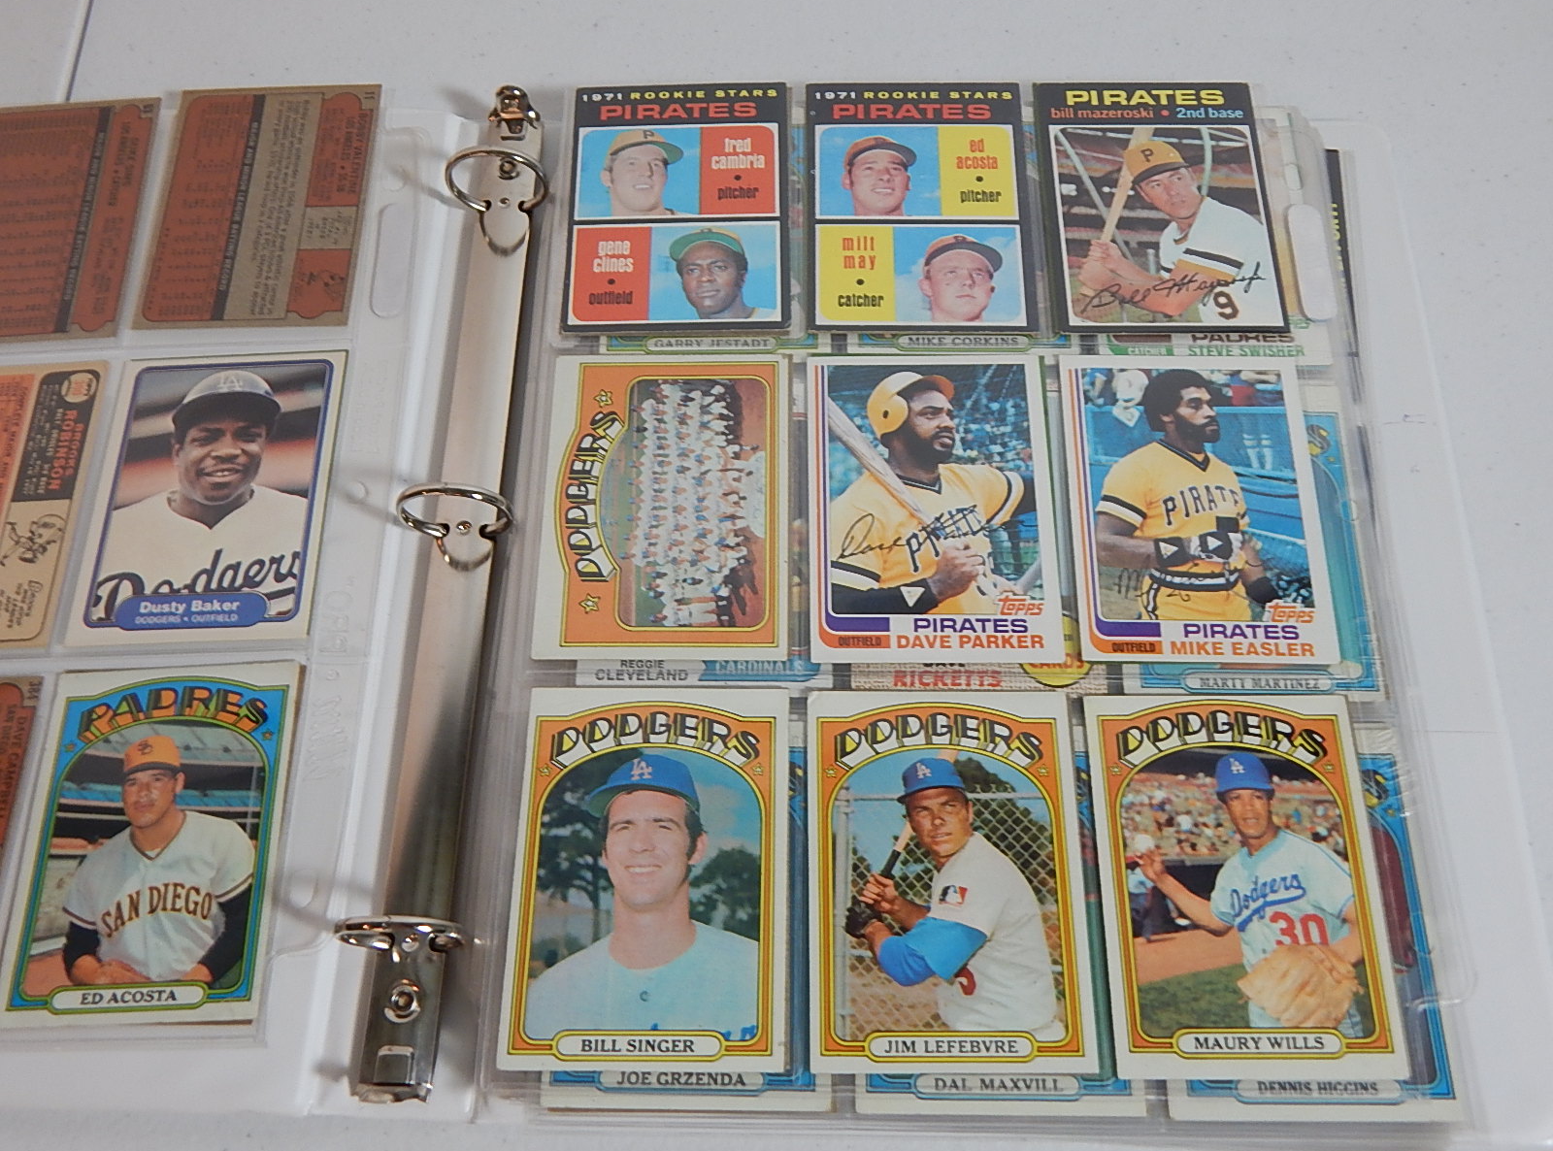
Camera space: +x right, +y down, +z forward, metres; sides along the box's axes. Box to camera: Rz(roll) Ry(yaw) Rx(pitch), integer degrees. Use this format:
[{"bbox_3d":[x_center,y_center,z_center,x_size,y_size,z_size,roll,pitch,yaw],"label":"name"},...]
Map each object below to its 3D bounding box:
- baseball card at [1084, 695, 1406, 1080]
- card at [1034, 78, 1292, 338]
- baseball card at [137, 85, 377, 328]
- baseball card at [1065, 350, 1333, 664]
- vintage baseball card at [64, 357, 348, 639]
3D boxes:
[{"bbox_3d":[0.107,0.070,0.323,0.064,0.001,0.089,0,66,1],"label":"baseball card"},{"bbox_3d":[0.110,-0.108,0.403,0.064,0.001,0.089,0,66,1],"label":"card"},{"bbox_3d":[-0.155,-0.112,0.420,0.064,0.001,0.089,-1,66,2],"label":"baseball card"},{"bbox_3d":[0.109,-0.019,0.363,0.064,0.001,0.089,1,66,1],"label":"baseball card"},{"bbox_3d":[-0.155,-0.022,0.382,0.064,0.001,0.089,-2,66,2],"label":"vintage baseball card"}]

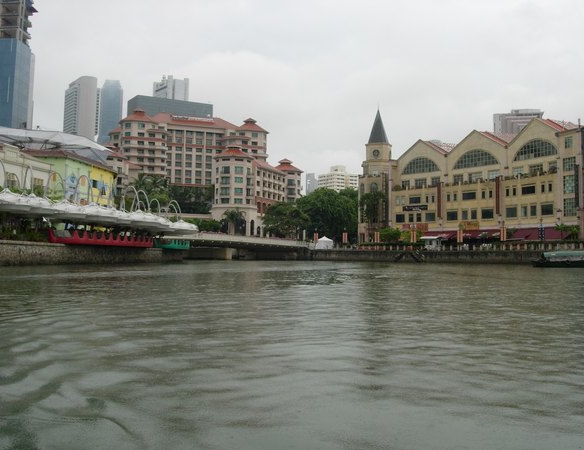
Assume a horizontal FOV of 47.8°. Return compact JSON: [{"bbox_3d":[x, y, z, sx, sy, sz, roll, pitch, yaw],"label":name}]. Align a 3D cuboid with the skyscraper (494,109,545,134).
[{"bbox_3d":[188.163,-34.099,547.209,38.000,118.000,28.000,0,-3,6],"label":"skyscraper"}]

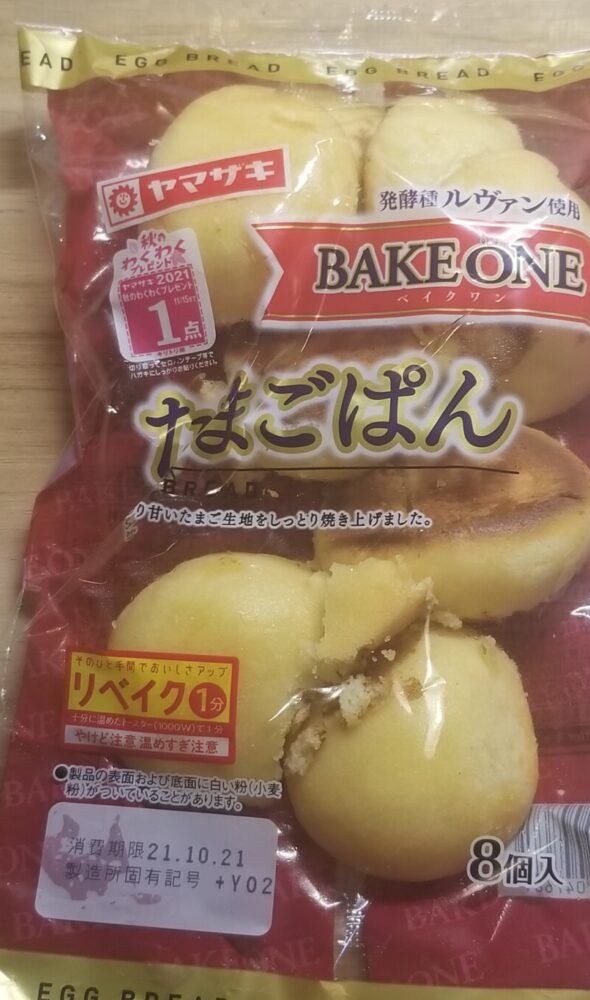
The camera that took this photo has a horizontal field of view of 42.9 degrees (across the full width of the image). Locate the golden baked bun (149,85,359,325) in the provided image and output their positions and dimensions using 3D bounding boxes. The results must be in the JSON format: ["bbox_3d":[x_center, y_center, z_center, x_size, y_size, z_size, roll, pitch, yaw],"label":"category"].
[{"bbox_3d":[-0.012,-0.085,0.215,0.061,0.042,0.065,0,83,0],"label":"golden baked bun"}]

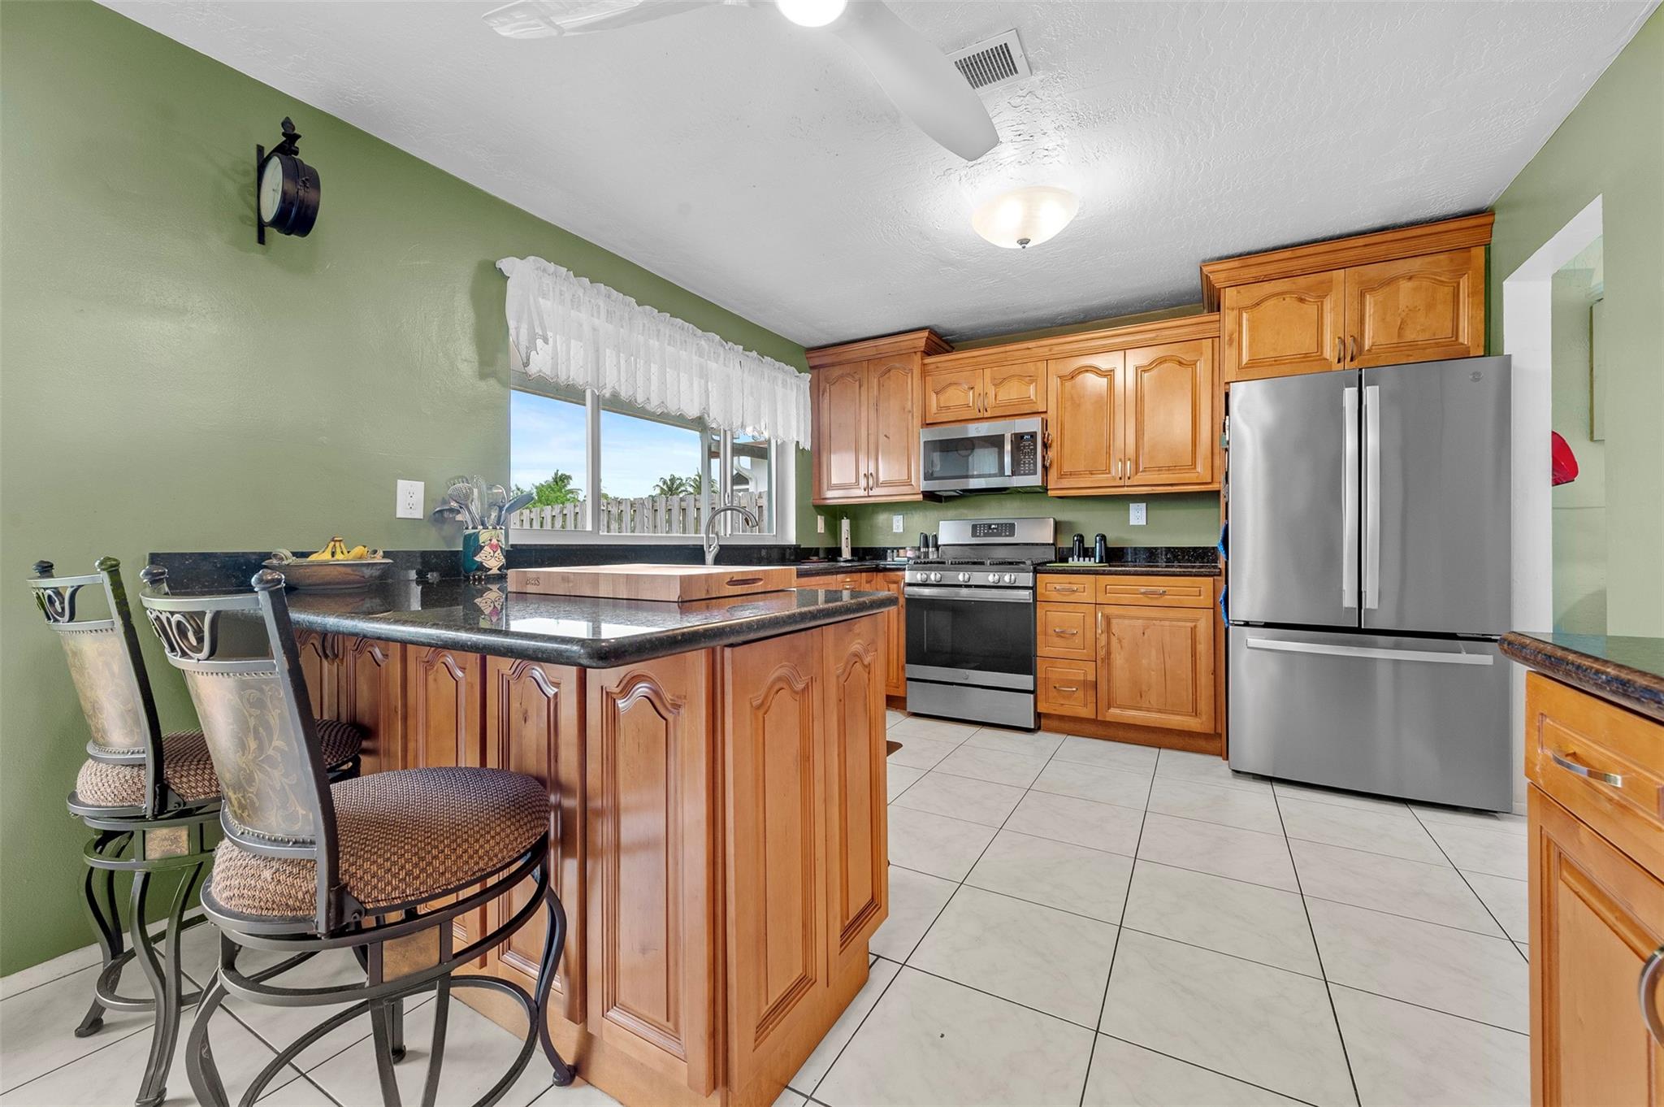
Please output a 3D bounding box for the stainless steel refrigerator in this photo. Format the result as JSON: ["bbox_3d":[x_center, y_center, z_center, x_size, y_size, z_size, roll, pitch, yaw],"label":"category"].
[{"bbox_3d":[2.366,0.122,3.007,0.908,1.777,0.880,0,1,30],"label":"stainless steel refrigerator"}]

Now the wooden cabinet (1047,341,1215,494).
[{"bbox_3d":[1.748,-0.744,3.778,0.867,0.819,0.325,0,1,30],"label":"wooden cabinet"}]

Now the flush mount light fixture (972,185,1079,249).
[{"bbox_3d":[0.790,-1.335,2.654,0.420,0.170,0.420,0,1,30],"label":"flush mount light fixture"}]

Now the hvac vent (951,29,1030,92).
[{"bbox_3d":[0.433,-1.396,1.876,0.200,0.028,0.248,0,1,30],"label":"hvac vent"}]

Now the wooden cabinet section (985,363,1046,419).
[{"bbox_3d":[1.183,-0.990,4.045,0.377,0.299,0.320,0,0,30],"label":"wooden cabinet section"}]

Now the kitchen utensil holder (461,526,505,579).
[{"bbox_3d":[-1.266,-0.001,2.355,0.145,0.186,0.145,0,1,35],"label":"kitchen utensil holder"}]

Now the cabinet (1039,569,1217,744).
[{"bbox_3d":[1.665,0.531,3.635,0.874,0.838,0.630,0,1,30],"label":"cabinet"}]

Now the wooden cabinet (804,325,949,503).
[{"bbox_3d":[0.326,-0.887,4.569,0.913,1.088,0.375,0,1,30],"label":"wooden cabinet"}]

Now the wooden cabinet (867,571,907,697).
[{"bbox_3d":[0.499,0.510,4.302,0.264,0.812,0.620,0,1,30],"label":"wooden cabinet"}]

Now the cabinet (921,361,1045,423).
[{"bbox_3d":[1.023,-0.984,4.194,0.800,0.356,0.325,0,1,30],"label":"cabinet"}]

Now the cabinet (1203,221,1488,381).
[{"bbox_3d":[2.429,-1.130,3.195,1.020,0.594,0.640,0,1,30],"label":"cabinet"}]

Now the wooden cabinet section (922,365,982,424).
[{"bbox_3d":[0.855,-0.992,4.235,0.381,0.299,0.320,0,0,30],"label":"wooden cabinet section"}]

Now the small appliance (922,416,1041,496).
[{"bbox_3d":[1.008,-0.600,4.160,0.750,0.408,0.395,0,1,30],"label":"small appliance"}]

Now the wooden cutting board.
[{"bbox_3d":[-0.495,0.072,1.782,0.610,0.058,0.457,0,1,28],"label":"wooden cutting board"}]

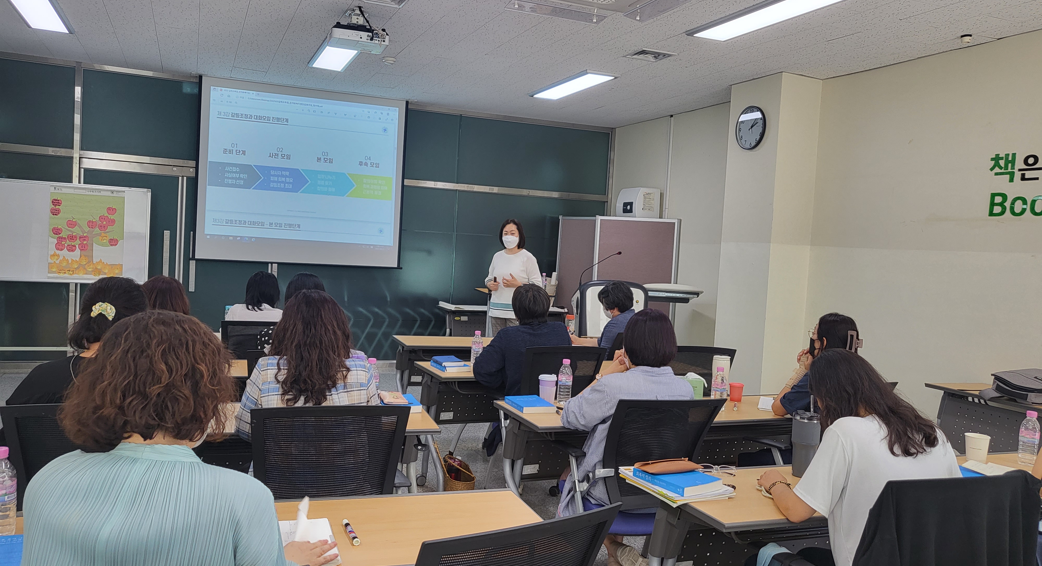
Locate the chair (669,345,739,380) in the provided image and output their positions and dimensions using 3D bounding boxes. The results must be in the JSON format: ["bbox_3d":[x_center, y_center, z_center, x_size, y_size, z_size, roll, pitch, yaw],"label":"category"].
[{"bbox_3d":[0.871,0.788,4.543,0.600,0.910,0.600,2,3,-15],"label":"chair"}]

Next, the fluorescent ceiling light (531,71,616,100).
[{"bbox_3d":[0.476,-1.803,7.286,0.330,0.060,1.290,2,3,-23],"label":"fluorescent ceiling light"}]

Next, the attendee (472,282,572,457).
[{"bbox_3d":[-0.067,0.616,4.329,0.550,1.260,0.750,2,3,-23],"label":"attendee"}]

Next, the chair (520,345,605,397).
[{"bbox_3d":[0.115,0.765,4.250,0.600,0.910,0.600,2,3,-23],"label":"chair"}]

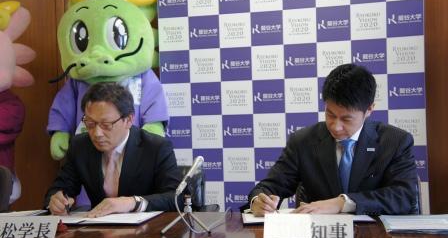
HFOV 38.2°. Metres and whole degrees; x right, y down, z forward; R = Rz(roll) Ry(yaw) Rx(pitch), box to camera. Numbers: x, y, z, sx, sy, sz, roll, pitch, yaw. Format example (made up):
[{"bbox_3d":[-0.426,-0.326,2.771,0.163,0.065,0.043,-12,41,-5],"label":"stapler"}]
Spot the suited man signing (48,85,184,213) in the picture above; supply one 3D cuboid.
[{"bbox_3d":[-0.396,0.447,2.377,0.530,1.170,0.720,-1,1,20],"label":"suited man signing"}]

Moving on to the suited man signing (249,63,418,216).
[{"bbox_3d":[0.389,0.406,2.237,0.570,1.200,0.720,-1,1,17],"label":"suited man signing"}]

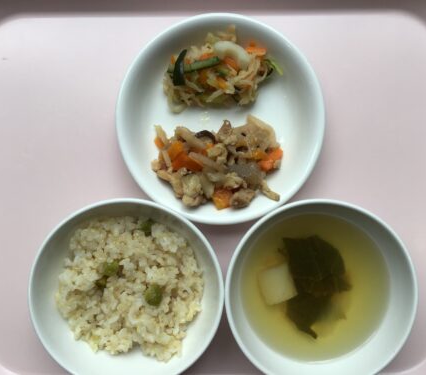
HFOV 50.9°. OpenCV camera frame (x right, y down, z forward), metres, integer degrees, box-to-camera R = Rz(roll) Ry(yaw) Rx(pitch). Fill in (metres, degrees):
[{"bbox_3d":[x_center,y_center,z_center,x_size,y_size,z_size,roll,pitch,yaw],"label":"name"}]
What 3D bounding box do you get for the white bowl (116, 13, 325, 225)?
[{"bbox_3d":[0.005,-0.045,0.304,0.135,0.033,0.135,0,92,0],"label":"white bowl"}]

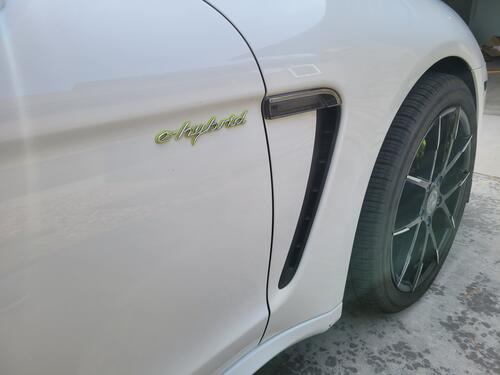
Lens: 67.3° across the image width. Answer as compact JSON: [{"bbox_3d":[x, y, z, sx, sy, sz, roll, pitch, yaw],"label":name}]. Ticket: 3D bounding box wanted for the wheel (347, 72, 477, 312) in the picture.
[{"bbox_3d":[0.471,0.016,1.197,0.710,0.710,0.260,-22,29,-40],"label":"wheel"}]

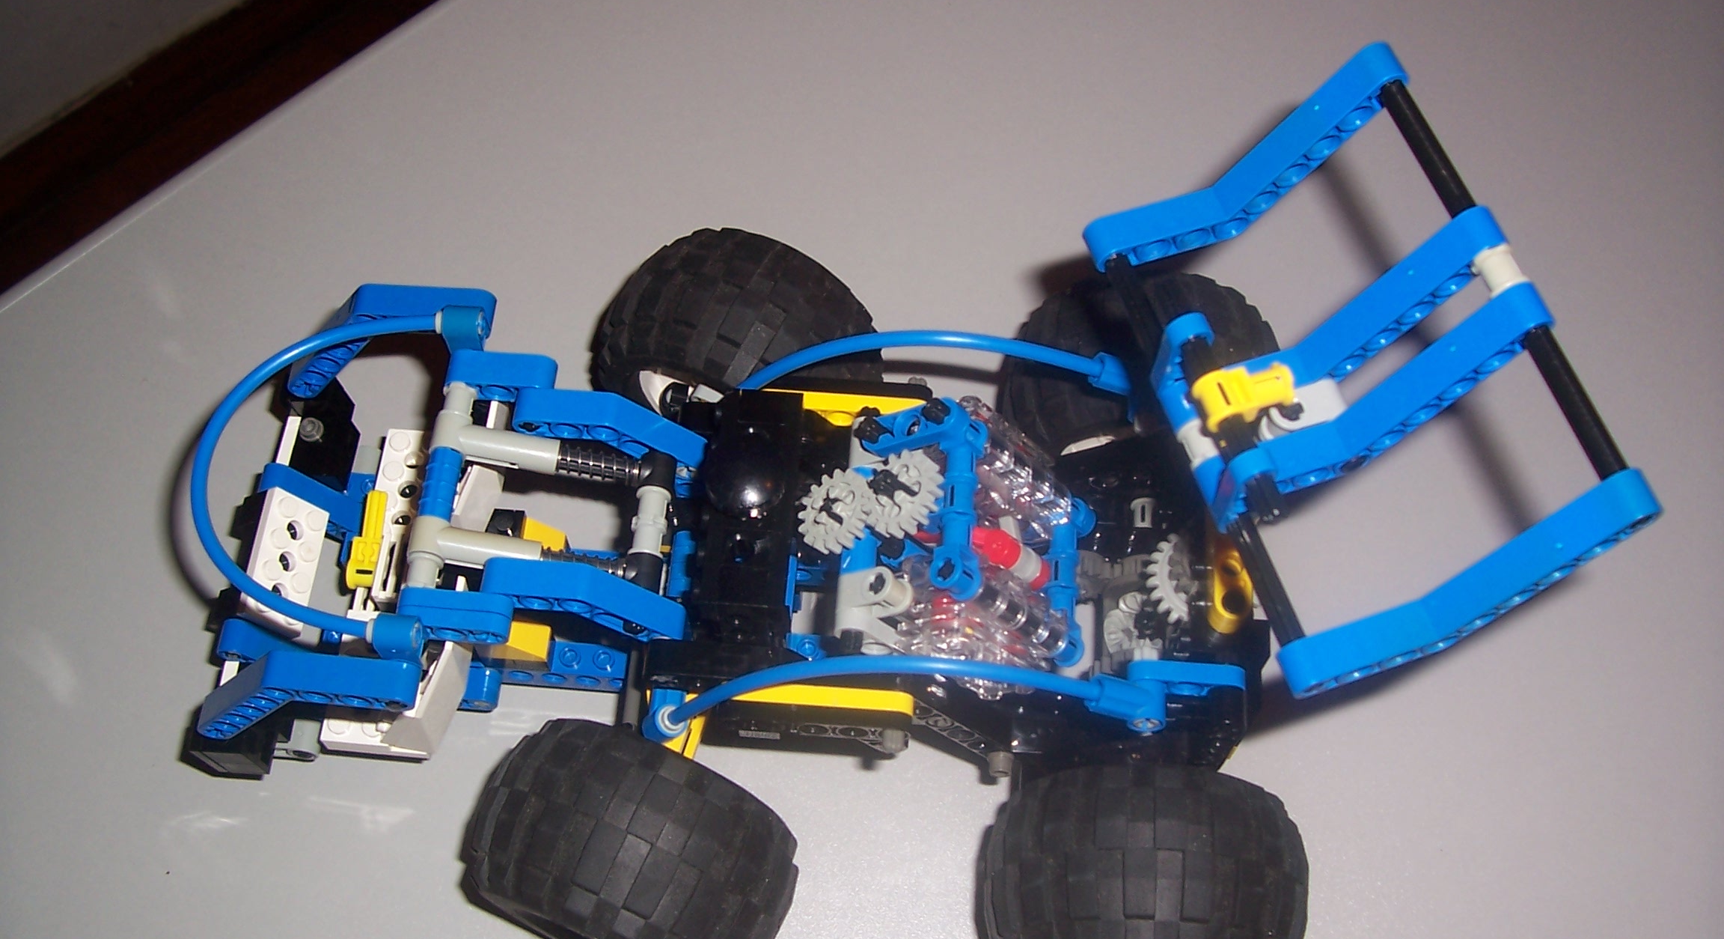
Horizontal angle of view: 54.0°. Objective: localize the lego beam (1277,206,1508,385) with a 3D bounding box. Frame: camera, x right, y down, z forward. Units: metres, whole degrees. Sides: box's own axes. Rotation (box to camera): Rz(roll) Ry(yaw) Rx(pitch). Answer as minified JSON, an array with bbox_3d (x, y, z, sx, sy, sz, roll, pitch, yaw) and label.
[{"bbox_3d":[0.084,-0.023,0.297,0.065,0.021,0.008,-32,63,24],"label":"lego beam"}]

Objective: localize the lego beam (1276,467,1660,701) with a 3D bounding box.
[{"bbox_3d":[0.099,0.020,0.276,0.065,0.021,0.008,-32,63,24],"label":"lego beam"}]

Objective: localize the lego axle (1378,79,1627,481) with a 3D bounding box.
[{"bbox_3d":[0.104,-0.032,0.277,0.005,0.005,0.096,-17,65,-6],"label":"lego axle"}]

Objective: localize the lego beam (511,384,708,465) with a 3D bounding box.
[{"bbox_3d":[-0.052,-0.008,0.364,0.044,0.016,0.008,17,62,-22],"label":"lego beam"}]

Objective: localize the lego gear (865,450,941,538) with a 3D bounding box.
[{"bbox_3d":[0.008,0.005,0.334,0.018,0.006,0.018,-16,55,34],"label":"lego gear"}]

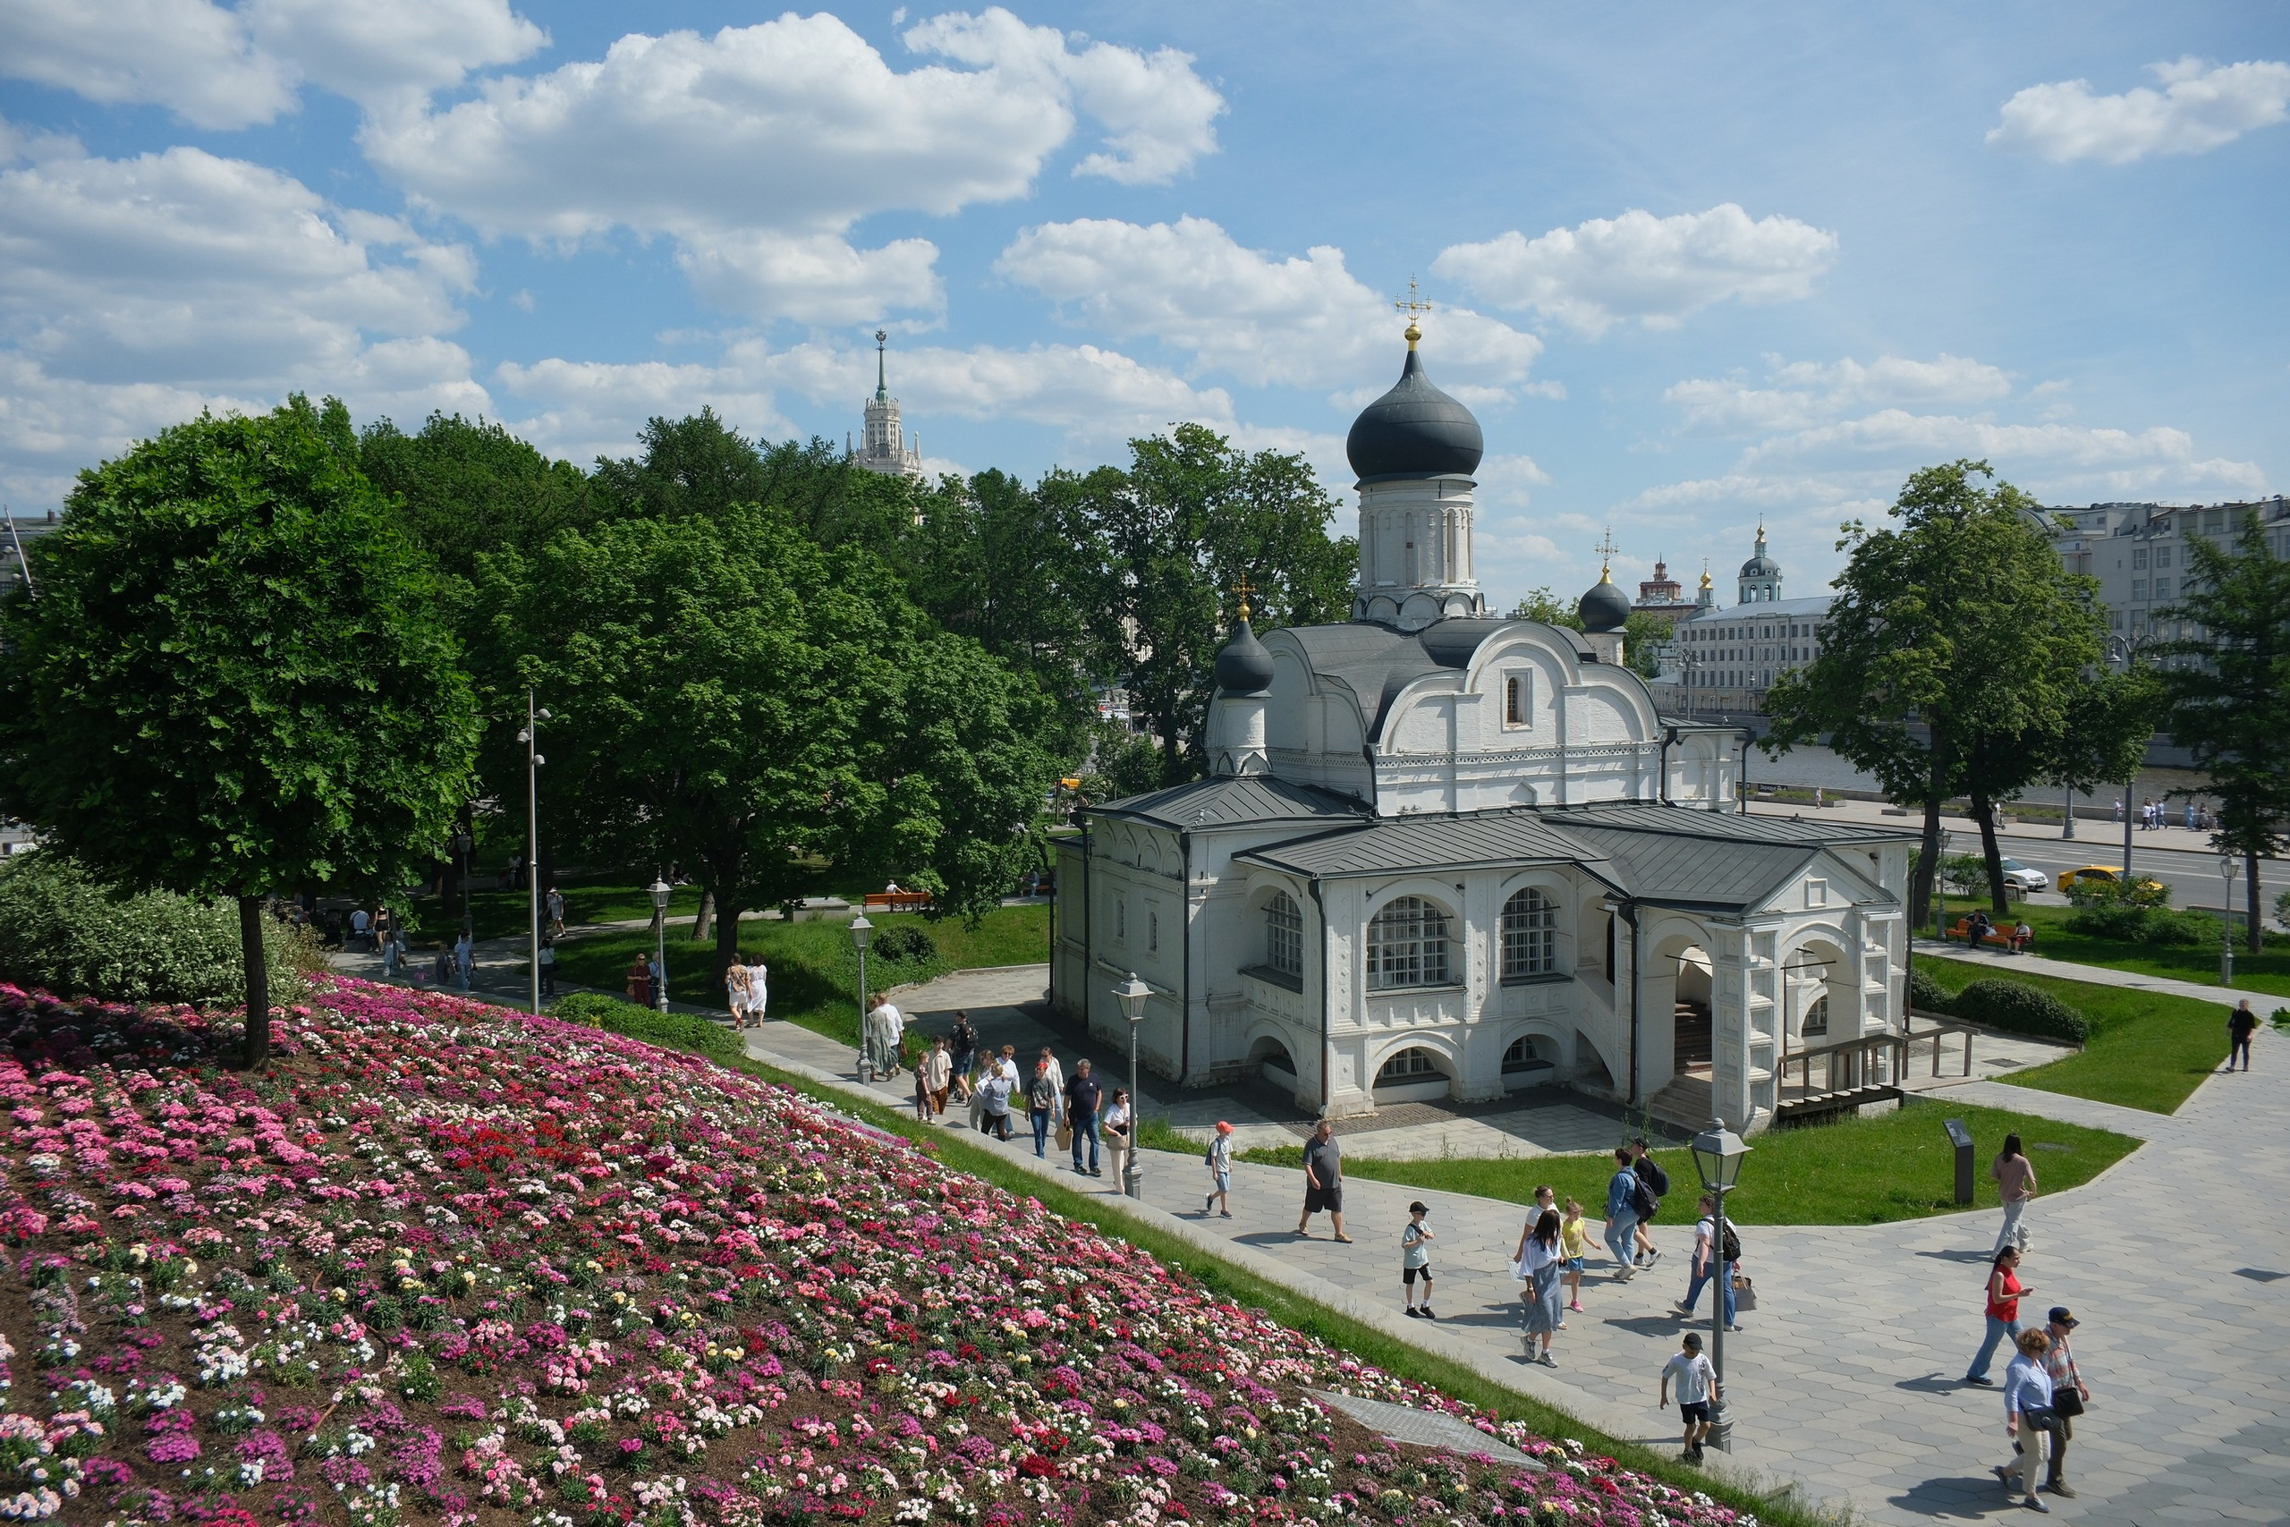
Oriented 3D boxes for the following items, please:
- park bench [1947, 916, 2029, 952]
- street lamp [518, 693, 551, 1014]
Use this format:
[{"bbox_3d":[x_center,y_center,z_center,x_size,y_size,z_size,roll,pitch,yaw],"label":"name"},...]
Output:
[{"bbox_3d":[26.803,5.448,54.363,0.700,0.770,2.800,-1,2,-24],"label":"park bench"},{"bbox_3d":[-14.751,2.225,41.500,0.750,7.900,0.600,-1,2,-20],"label":"street lamp"}]

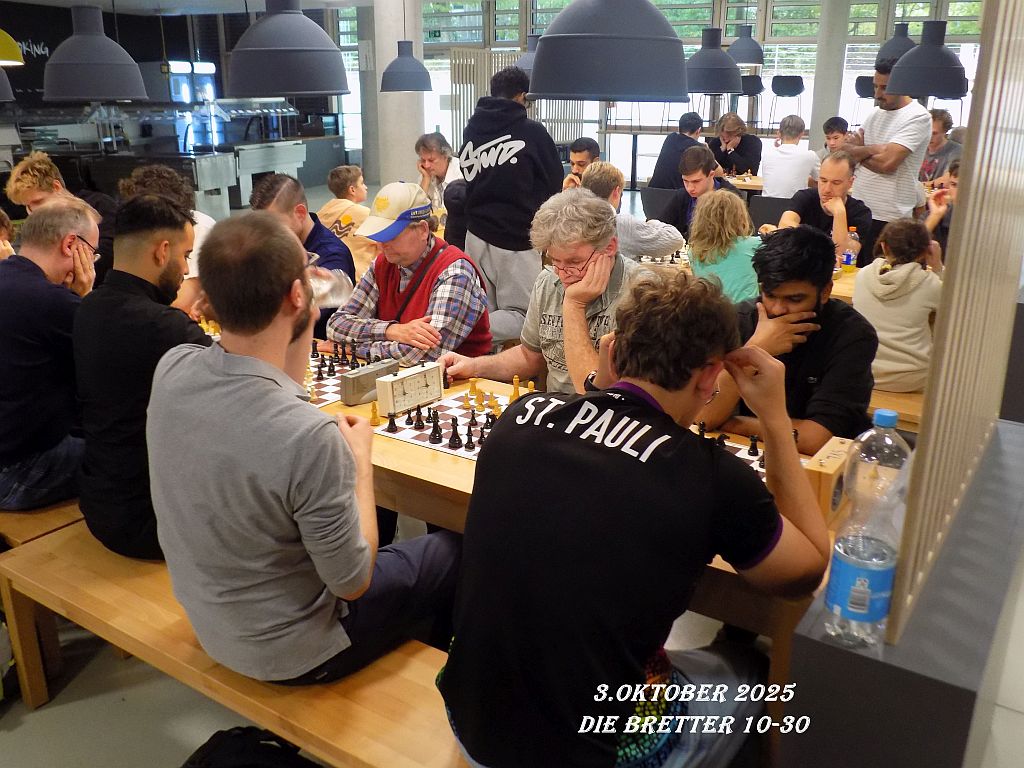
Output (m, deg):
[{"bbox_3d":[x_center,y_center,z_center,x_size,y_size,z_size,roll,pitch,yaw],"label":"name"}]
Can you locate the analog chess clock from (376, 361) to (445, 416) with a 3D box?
[{"bbox_3d":[-0.308,0.013,2.716,0.058,0.122,0.207,13,22,34],"label":"analog chess clock"}]

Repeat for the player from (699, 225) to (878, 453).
[{"bbox_3d":[0.758,0.181,2.666,0.540,1.310,0.700,12,22,33],"label":"player"}]

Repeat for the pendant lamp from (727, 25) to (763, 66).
[{"bbox_3d":[2.313,-3.363,8.804,0.395,0.355,0.395,0,18,0],"label":"pendant lamp"}]

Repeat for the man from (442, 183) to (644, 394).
[{"bbox_3d":[0.128,0.065,2.830,0.620,1.356,0.680,8,20,23],"label":"man"}]

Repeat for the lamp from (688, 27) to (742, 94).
[{"bbox_3d":[1.186,-1.934,5.304,0.395,0.355,0.395,0,18,0],"label":"lamp"}]

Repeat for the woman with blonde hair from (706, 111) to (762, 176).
[{"bbox_3d":[2.232,-2.118,9.174,0.540,1.330,0.750,12,22,32],"label":"woman with blonde hair"}]

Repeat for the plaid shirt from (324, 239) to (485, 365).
[{"bbox_3d":[-0.372,-0.269,3.297,0.530,0.520,0.460,12,22,33],"label":"plaid shirt"}]

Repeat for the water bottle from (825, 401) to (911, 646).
[{"bbox_3d":[0.500,0.206,1.244,0.088,0.335,0.088,12,22,32],"label":"water bottle"}]

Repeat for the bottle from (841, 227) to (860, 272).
[{"bbox_3d":[1.764,-0.705,4.602,0.068,0.235,0.068,12,22,32],"label":"bottle"}]

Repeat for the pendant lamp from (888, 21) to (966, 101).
[{"bbox_3d":[2.251,-1.745,4.771,0.400,0.370,0.400,12,22,32],"label":"pendant lamp"}]

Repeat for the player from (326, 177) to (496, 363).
[{"bbox_3d":[-0.364,-0.035,3.170,0.640,1.332,0.700,12,22,32],"label":"player"}]

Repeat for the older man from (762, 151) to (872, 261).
[{"bbox_3d":[1.788,-0.648,5.161,0.570,1.330,0.720,12,22,33],"label":"older man"}]

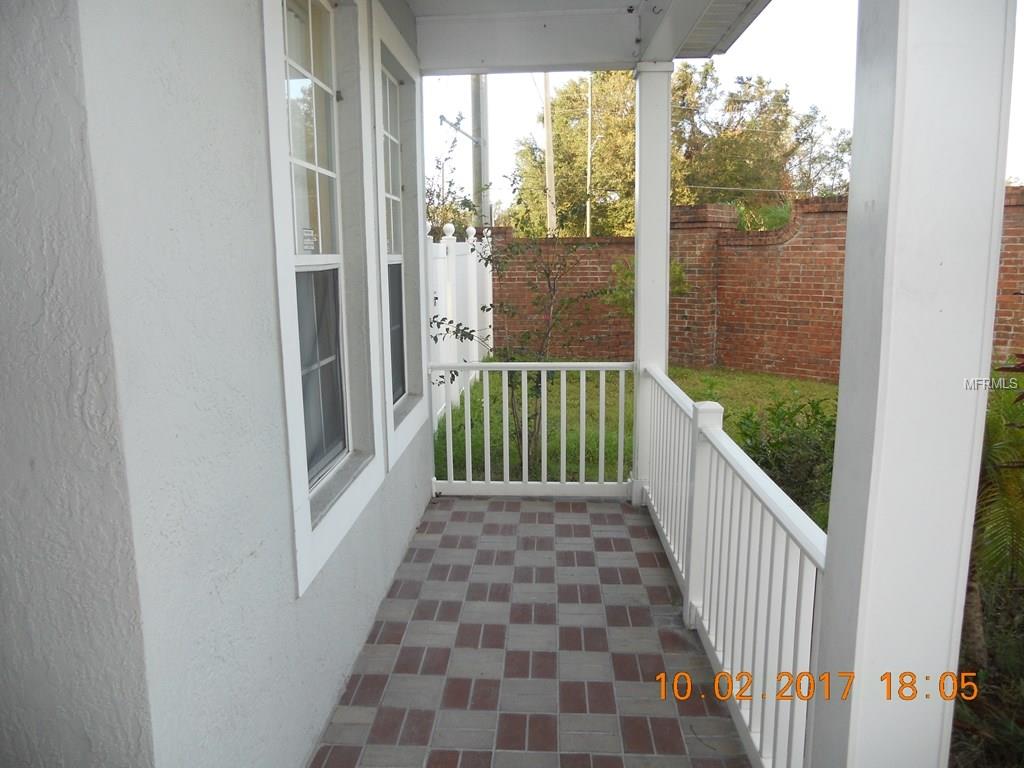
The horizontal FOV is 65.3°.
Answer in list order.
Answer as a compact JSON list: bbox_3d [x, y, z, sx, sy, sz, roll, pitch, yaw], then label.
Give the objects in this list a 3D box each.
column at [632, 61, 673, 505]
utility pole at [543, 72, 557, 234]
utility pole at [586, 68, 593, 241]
[{"bbox_3d":[0.830,-0.541,4.787,0.198,2.585,0.198,0,10,3],"label":"column"},{"bbox_3d":[1.277,-8.056,26.994,0.290,10.200,0.290,-2,10,3],"label":"utility pole"},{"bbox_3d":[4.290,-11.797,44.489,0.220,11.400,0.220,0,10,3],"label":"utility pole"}]

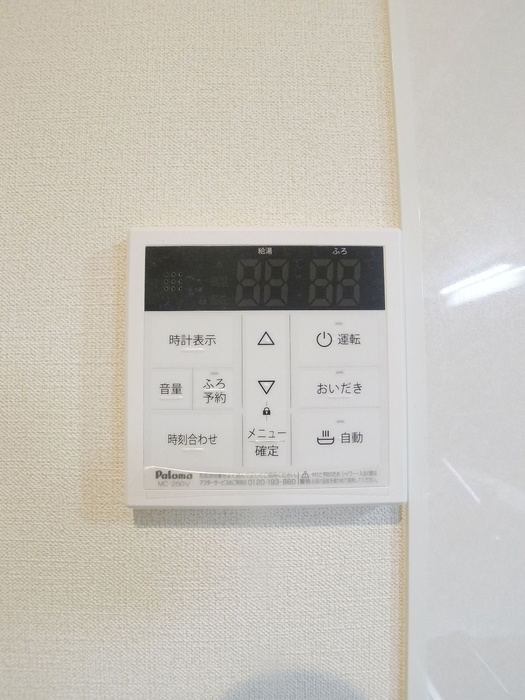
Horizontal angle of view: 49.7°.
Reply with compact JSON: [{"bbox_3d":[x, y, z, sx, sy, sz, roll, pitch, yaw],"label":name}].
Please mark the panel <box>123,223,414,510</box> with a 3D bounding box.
[{"bbox_3d":[0.002,0.007,0.255,0.120,0.120,0.019,0,-4,0],"label":"panel"}]

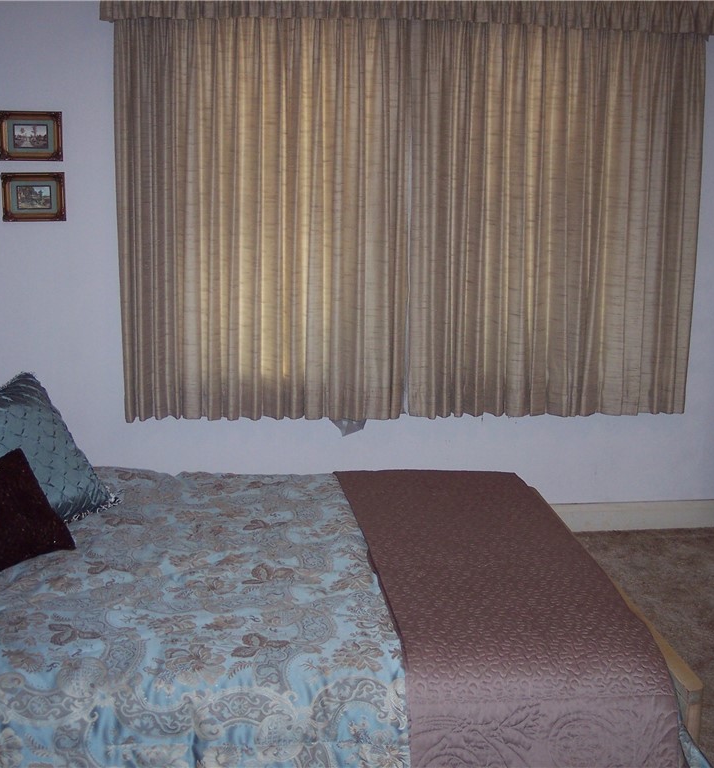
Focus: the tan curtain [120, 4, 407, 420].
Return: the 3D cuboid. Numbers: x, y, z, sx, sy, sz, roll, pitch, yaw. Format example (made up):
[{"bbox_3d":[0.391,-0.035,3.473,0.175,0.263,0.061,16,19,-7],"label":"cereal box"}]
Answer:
[{"bbox_3d":[-0.358,-0.642,4.570,1.151,1.613,0.110,-1,11,-9],"label":"tan curtain"}]

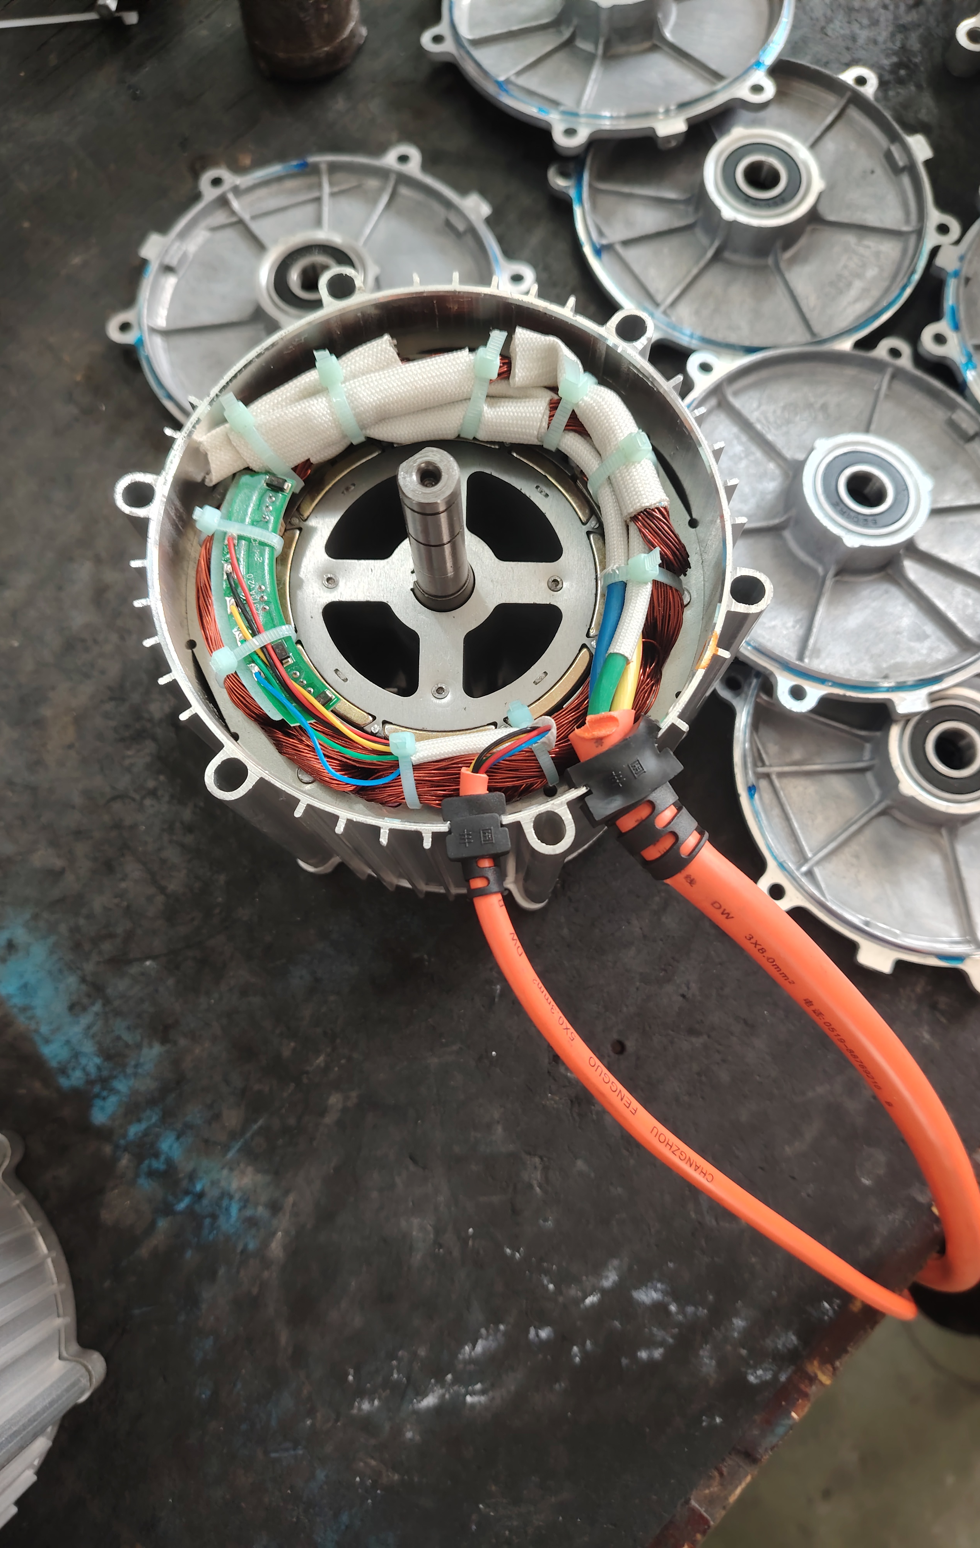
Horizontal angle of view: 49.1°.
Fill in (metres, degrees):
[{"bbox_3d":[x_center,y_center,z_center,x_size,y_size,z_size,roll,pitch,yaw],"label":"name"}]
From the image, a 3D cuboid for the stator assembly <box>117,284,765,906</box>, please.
[{"bbox_3d":[-0.015,-0.060,0.410,0.206,0.217,0.214,0,77,1],"label":"stator assembly"}]

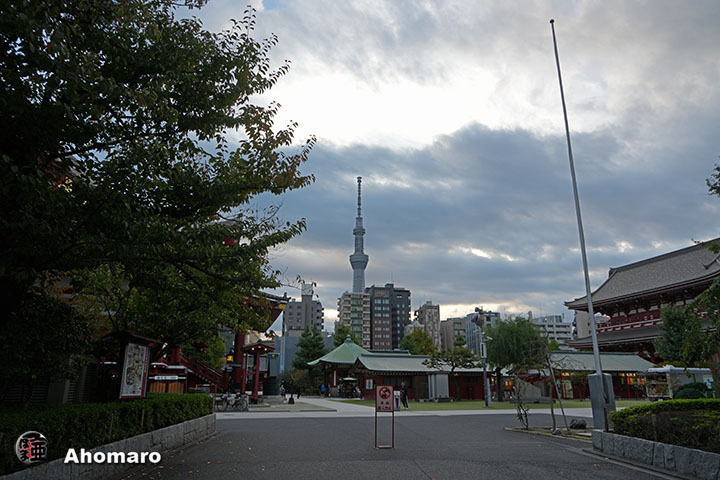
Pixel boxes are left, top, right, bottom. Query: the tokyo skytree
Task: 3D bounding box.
[{"bbox_3d":[-0.899,104.719,1439.099,66.000,634.000,66.000,0,-17,0],"label":"tokyo skytree"}]

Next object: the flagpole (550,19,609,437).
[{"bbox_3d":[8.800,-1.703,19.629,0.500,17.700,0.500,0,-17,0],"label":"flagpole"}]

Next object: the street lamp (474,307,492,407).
[{"bbox_3d":[9.272,8.654,36.037,1.400,7.350,1.000,0,-17,0],"label":"street lamp"}]

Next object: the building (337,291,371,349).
[{"bbox_3d":[-1.971,44.154,210.207,12.500,40.000,13.000,4,-17,-13],"label":"building"}]

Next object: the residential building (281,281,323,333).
[{"bbox_3d":[-24.803,42.478,210.712,17.500,43.500,14.000,4,-17,-13],"label":"residential building"}]

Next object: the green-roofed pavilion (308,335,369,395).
[{"bbox_3d":[-1.539,17.683,67.781,10.200,8.400,10.200,4,-17,-13],"label":"green-roofed pavilion"}]

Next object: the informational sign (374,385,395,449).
[{"bbox_3d":[0.651,4.608,12.502,0.500,1.500,0.300,0,-17,0],"label":"informational sign"}]

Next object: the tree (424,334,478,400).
[{"bbox_3d":[9.494,13.295,48.737,6.000,5.800,5.500,0,-17,0],"label":"tree"}]

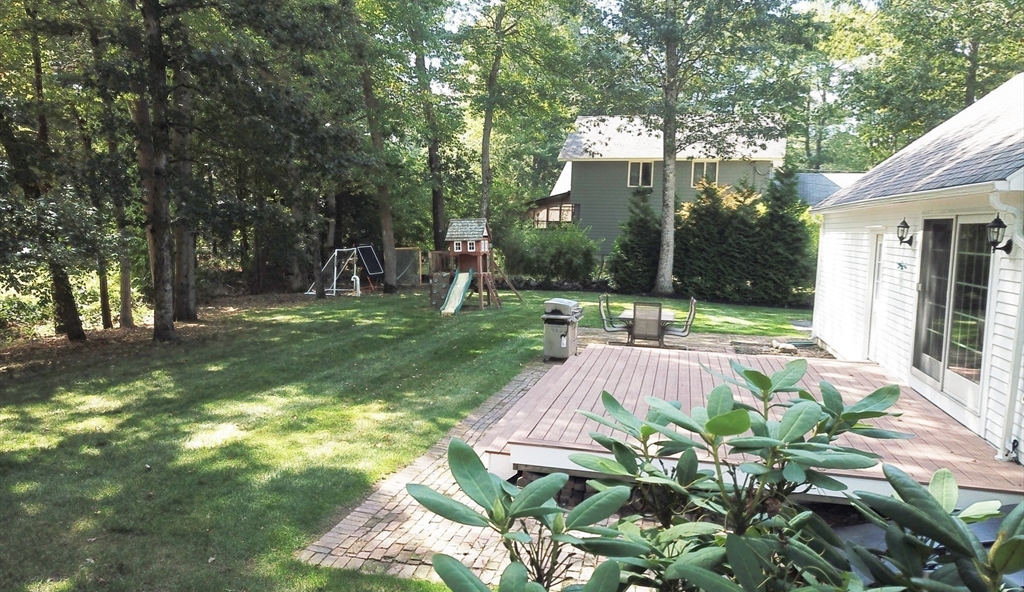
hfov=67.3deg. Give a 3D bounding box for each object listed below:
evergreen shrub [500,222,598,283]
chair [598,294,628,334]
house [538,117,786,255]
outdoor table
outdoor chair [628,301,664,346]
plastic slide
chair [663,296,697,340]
[{"bbox_3d":[1.471,-1.685,30.701,3.700,2.350,2.900,3,6,13],"label":"evergreen shrub"},{"bbox_3d":[2.053,0.507,15.274,0.660,1.030,0.620,3,6,13],"label":"chair"},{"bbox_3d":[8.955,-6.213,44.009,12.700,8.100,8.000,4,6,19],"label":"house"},{"bbox_3d":[2.644,0.712,15.003,1.000,0.710,1.520,3,6,13],"label":"outdoor table"},{"bbox_3d":[2.514,0.616,14.283,0.600,1.030,0.680,3,6,13],"label":"outdoor chair"},{"bbox_3d":[-1.610,-0.131,22.737,0.460,1.220,2.050,3,6,10],"label":"plastic slide"},{"bbox_3d":[3.249,0.567,15.039,0.660,1.030,0.620,3,6,13],"label":"chair"}]

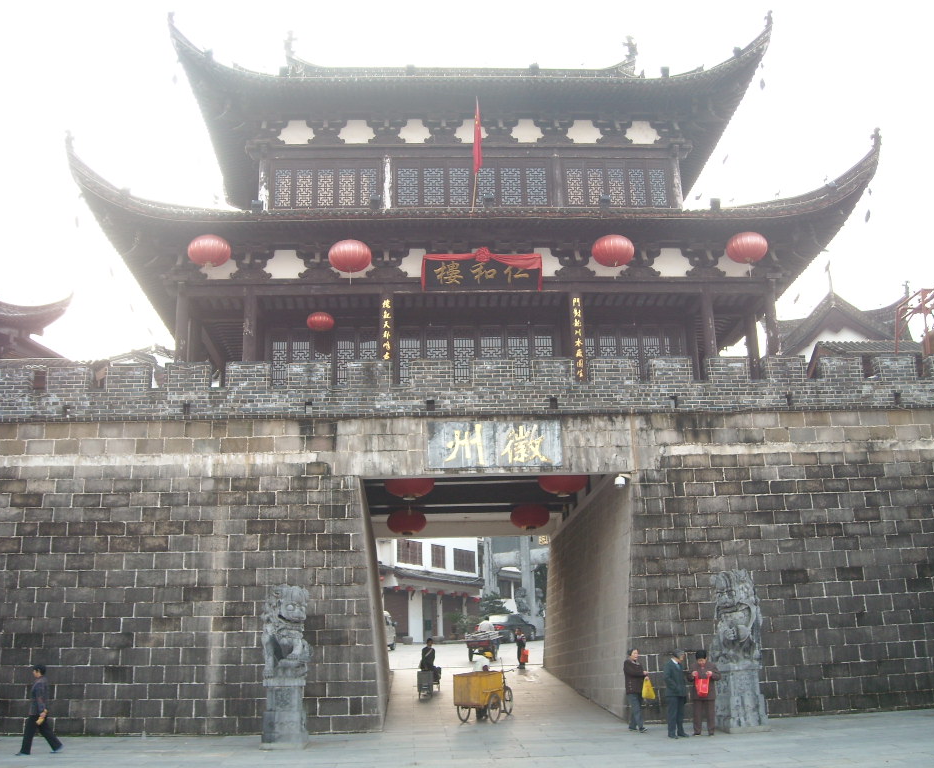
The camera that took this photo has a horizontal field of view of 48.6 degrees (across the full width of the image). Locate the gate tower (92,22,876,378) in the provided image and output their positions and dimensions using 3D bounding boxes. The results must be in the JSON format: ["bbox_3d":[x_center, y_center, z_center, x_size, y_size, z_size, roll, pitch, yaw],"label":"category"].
[{"bbox_3d":[0.105,-4.930,33.141,21.200,14.500,12.300,-1,-16,-3],"label":"gate tower"}]

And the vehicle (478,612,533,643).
[{"bbox_3d":[2.082,13.071,55.528,1.800,1.460,4.650,-6,-13,21],"label":"vehicle"}]

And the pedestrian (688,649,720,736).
[{"bbox_3d":[4.596,5.989,20.093,0.600,1.599,0.420,-1,-15,0],"label":"pedestrian"}]

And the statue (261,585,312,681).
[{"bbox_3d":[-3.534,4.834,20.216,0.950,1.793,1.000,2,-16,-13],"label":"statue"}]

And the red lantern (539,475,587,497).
[{"bbox_3d":[2.559,2.515,27.411,1.330,0.880,1.330,0,-15,-4],"label":"red lantern"}]

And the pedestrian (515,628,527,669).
[{"bbox_3d":[1.944,9.495,37.168,0.330,1.400,0.400,5,-17,-22],"label":"pedestrian"}]

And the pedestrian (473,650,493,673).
[{"bbox_3d":[0.382,7.481,25.749,0.620,1.652,0.520,-4,-16,11],"label":"pedestrian"}]

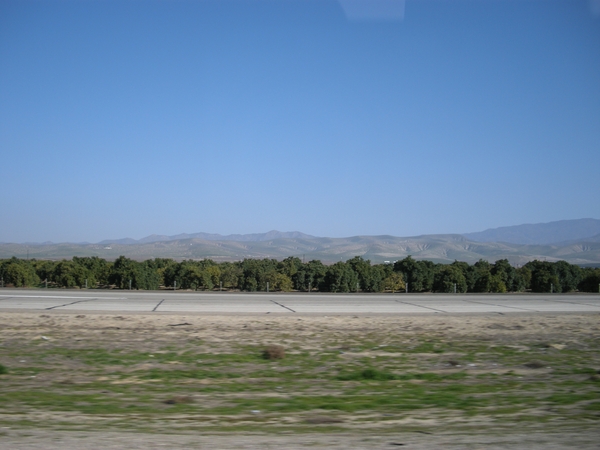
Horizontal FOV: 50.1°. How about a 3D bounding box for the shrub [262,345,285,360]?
[{"bbox_3d":[-0.500,2.406,12.100,0.410,0.290,0.390,0,-4,0],"label":"shrub"}]

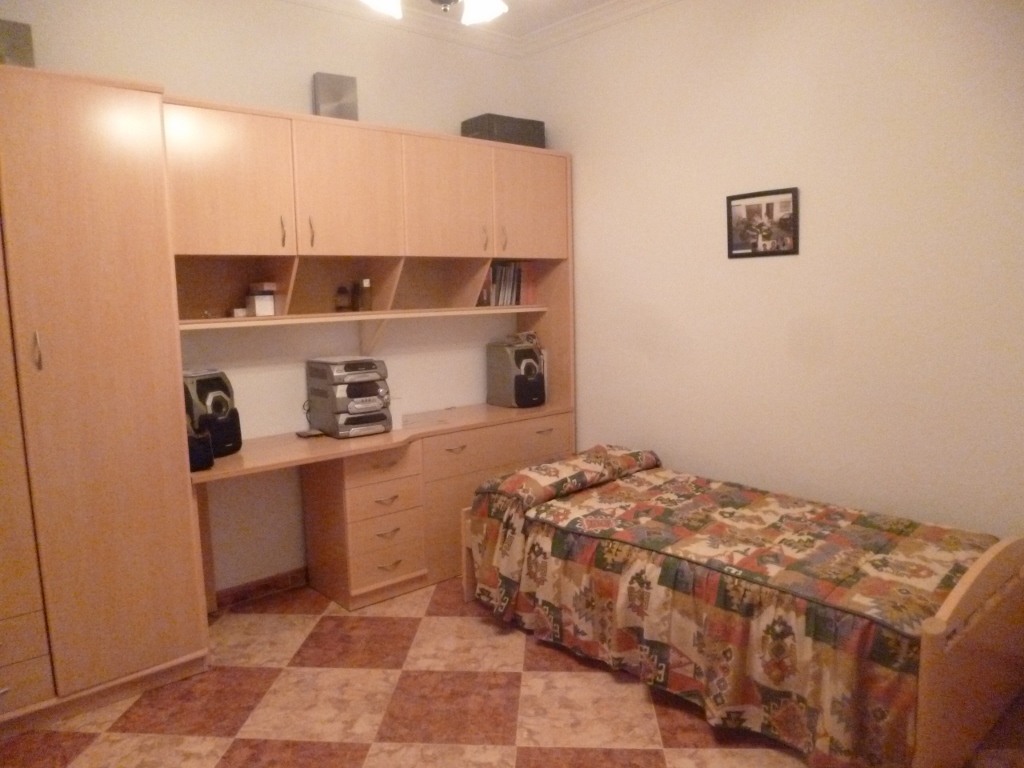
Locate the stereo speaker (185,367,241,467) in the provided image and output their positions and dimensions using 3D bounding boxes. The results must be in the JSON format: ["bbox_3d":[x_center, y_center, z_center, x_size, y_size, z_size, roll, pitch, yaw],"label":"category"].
[{"bbox_3d":[-1.296,0.125,2.940,0.266,0.339,0.209,4,9,34],"label":"stereo speaker"}]

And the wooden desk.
[{"bbox_3d":[-0.558,0.591,3.480,2.051,0.751,0.527,-7,9,-39],"label":"wooden desk"}]

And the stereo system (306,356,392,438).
[{"bbox_3d":[-0.774,0.058,3.384,0.255,0.340,0.315,-7,9,-39],"label":"stereo system"}]

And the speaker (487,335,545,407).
[{"bbox_3d":[0.026,-0.053,4.113,0.211,0.345,0.233,-7,9,-39],"label":"speaker"}]

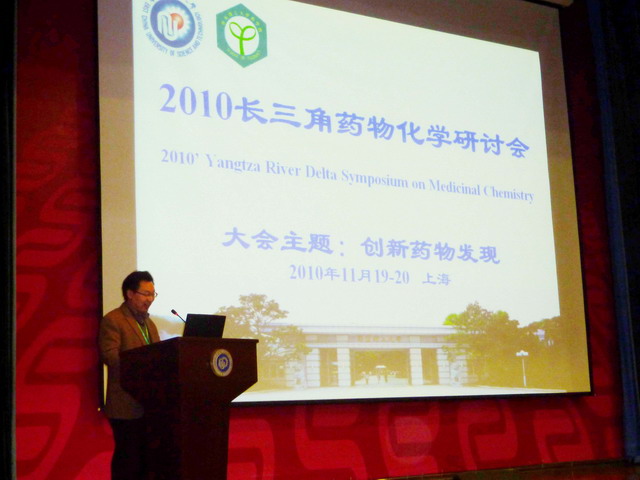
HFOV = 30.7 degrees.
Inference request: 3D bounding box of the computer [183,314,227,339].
[{"bbox_3d":[-0.775,0.591,7.056,0.290,0.220,0.315,-16,-15,39],"label":"computer"}]

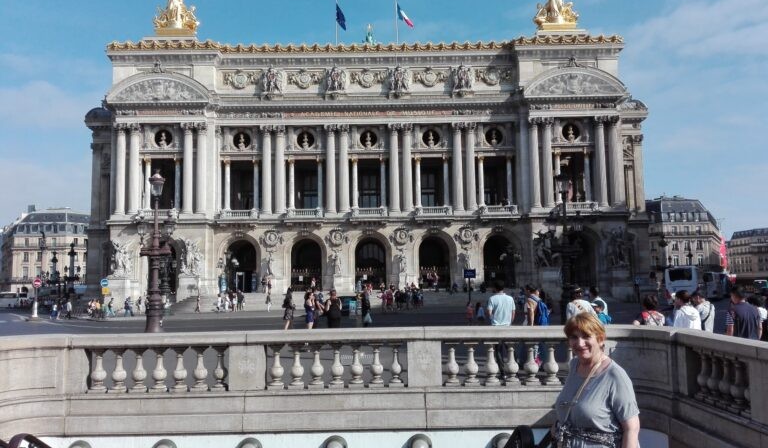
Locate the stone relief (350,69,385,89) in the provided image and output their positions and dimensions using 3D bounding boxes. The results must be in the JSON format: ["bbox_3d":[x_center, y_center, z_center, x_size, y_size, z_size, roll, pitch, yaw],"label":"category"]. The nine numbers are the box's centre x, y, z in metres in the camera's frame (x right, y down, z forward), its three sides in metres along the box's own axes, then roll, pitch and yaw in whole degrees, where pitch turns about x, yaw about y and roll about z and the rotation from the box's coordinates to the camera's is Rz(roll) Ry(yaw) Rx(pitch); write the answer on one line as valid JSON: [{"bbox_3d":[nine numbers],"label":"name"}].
[{"bbox_3d":[-1.964,-17.319,71.298,4.046,2.464,0.500,-1,-6,-1],"label":"stone relief"}]

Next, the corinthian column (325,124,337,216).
[{"bbox_3d":[-6.246,-6.322,70.129,1.440,10.460,1.400,-1,-4,-1],"label":"corinthian column"}]

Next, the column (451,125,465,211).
[{"bbox_3d":[8.715,-6.601,70.304,1.590,10.310,1.400,-1,-4,-1],"label":"column"}]

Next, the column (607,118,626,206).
[{"bbox_3d":[25.396,-6.738,65.360,1.400,9.700,1.400,-1,-5,-2],"label":"column"}]

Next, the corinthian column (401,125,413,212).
[{"bbox_3d":[2.766,-6.463,69.779,1.400,10.461,1.400,-1,-6,0],"label":"corinthian column"}]

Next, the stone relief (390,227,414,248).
[{"bbox_3d":[2.106,1.534,68.183,2.732,2.510,0.500,-1,-6,0],"label":"stone relief"}]

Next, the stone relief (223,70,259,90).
[{"bbox_3d":[-16.999,-17.126,71.106,4.155,2.506,0.500,-1,-6,0],"label":"stone relief"}]

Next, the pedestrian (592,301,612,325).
[{"bbox_3d":[3.834,2.017,10.423,0.360,1.360,0.400,-1,-6,0],"label":"pedestrian"}]

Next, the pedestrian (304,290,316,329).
[{"bbox_3d":[-2.733,3.350,22.307,0.440,1.640,0.460,-3,-7,15],"label":"pedestrian"}]

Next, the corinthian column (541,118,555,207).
[{"bbox_3d":[18.686,-6.991,68.046,1.400,10.461,1.400,-1,-6,0],"label":"corinthian column"}]

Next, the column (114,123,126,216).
[{"bbox_3d":[-27.844,-5.738,63.356,1.250,9.600,1.250,-1,-5,-2],"label":"column"}]

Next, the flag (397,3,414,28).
[{"bbox_3d":[2.626,-25.471,73.163,2.202,3.323,0.800,-1,-6,-2],"label":"flag"}]

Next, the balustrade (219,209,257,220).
[{"bbox_3d":[-15.714,-0.992,64.252,3.940,1.240,0.800,-1,-5,-2],"label":"balustrade"}]

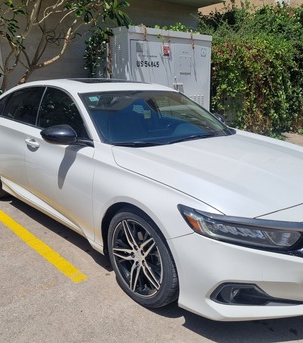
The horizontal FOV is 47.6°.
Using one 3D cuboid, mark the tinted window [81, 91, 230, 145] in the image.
[{"bbox_3d":[0.106,-0.518,3.088,1.470,0.160,0.820,-10,48,-41],"label":"tinted window"}]

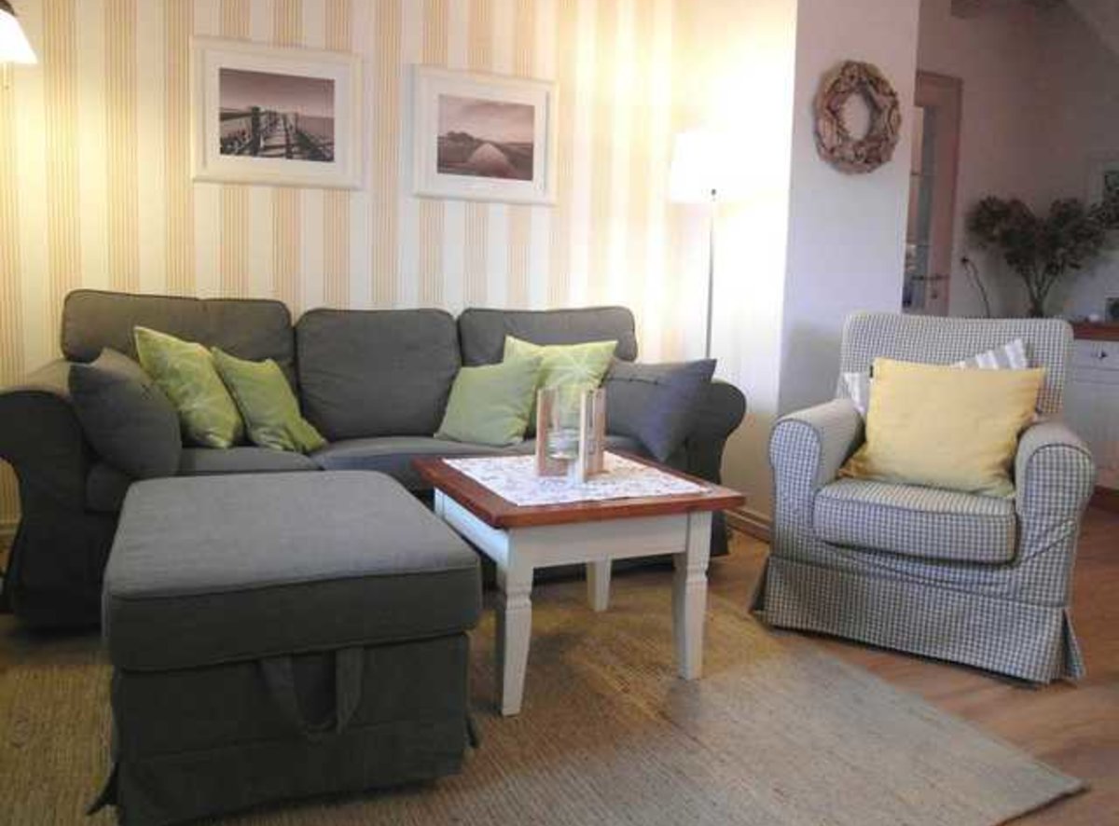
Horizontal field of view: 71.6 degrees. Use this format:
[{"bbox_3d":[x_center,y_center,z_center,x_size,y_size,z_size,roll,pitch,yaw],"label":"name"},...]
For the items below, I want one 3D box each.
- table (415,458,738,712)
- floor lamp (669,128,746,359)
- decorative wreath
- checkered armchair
[{"bbox_3d":[0.009,0.386,1.954,0.610,0.460,0.630,-1,7,-25],"label":"table"},{"bbox_3d":[0.614,-0.347,3.279,0.340,1.660,0.340,-1,7,-24],"label":"floor lamp"},{"bbox_3d":[1.133,-1.124,2.955,0.410,0.420,0.090,-1,7,-21],"label":"decorative wreath"},{"bbox_3d":[1.087,0.158,2.299,0.780,0.900,0.830,5,7,28],"label":"checkered armchair"}]

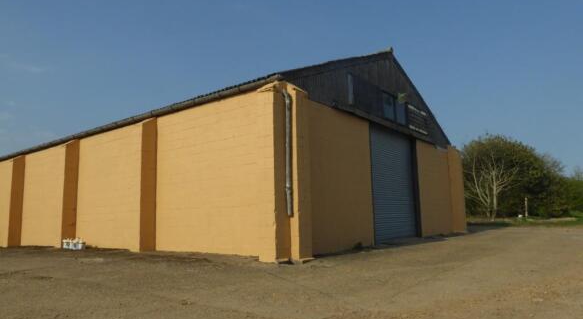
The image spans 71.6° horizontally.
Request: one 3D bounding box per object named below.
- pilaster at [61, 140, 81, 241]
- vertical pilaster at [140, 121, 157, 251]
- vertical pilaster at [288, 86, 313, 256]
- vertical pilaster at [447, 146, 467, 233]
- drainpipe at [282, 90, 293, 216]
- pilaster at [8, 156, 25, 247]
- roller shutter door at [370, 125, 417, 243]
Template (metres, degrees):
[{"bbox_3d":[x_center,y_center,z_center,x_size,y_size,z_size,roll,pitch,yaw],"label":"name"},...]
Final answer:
[{"bbox_3d":[-7.596,1.124,13.769,0.439,3.651,0.476,-8,-10,37],"label":"pilaster"},{"bbox_3d":[-4.025,0.644,11.090,0.444,3.660,0.476,-8,-10,37],"label":"vertical pilaster"},{"bbox_3d":[0.053,0.235,8.651,0.549,3.697,0.476,-8,-10,37],"label":"vertical pilaster"},{"bbox_3d":[7.663,1.333,18.551,0.604,3.962,0.476,-8,-10,37],"label":"vertical pilaster"},{"bbox_3d":[-0.067,-0.133,8.311,0.146,2.635,0.183,-8,-10,37],"label":"drainpipe"},{"bbox_3d":[-11.248,1.651,16.505,0.439,3.715,0.476,-8,-10,37],"label":"pilaster"},{"bbox_3d":[3.528,0.951,13.822,0.119,3.596,3.843,-8,-10,37],"label":"roller shutter door"}]

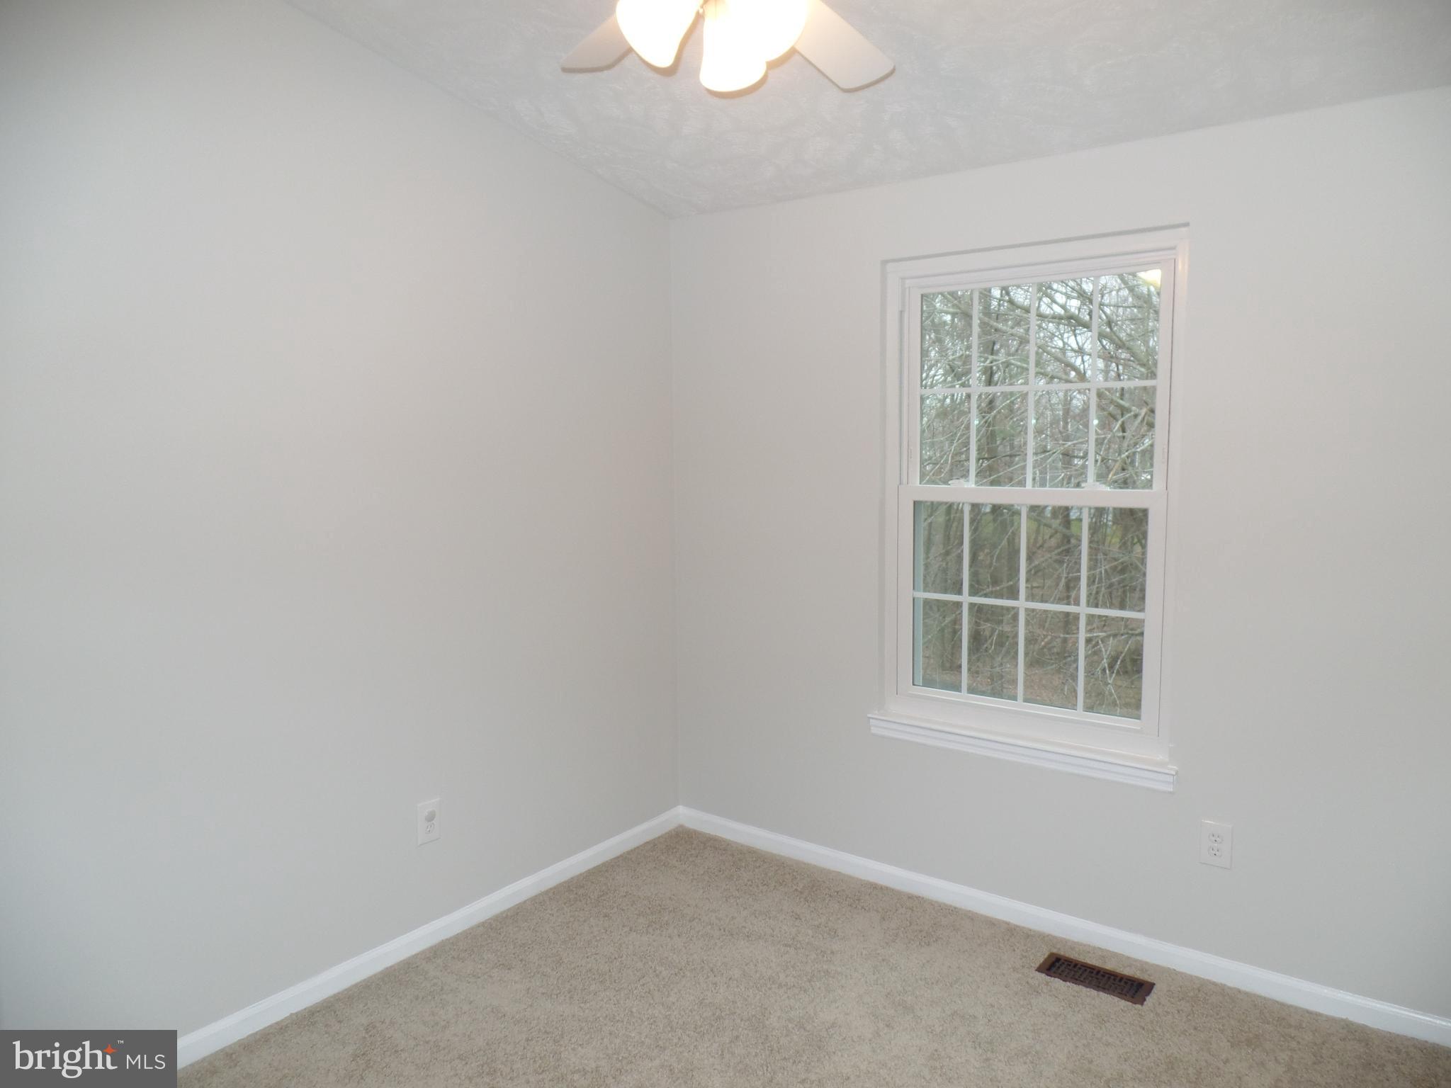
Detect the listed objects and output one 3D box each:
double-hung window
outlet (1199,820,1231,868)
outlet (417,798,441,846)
[{"bbox_3d":[0.891,-0.107,2.947,0.930,1.564,0.110,4,7,36],"label":"double-hung window"},{"bbox_3d":[1.357,0.833,2.665,0.076,0.120,0.008,4,7,36],"label":"outlet"},{"bbox_3d":[-0.873,0.824,2.850,0.009,0.120,0.076,4,7,36],"label":"outlet"}]

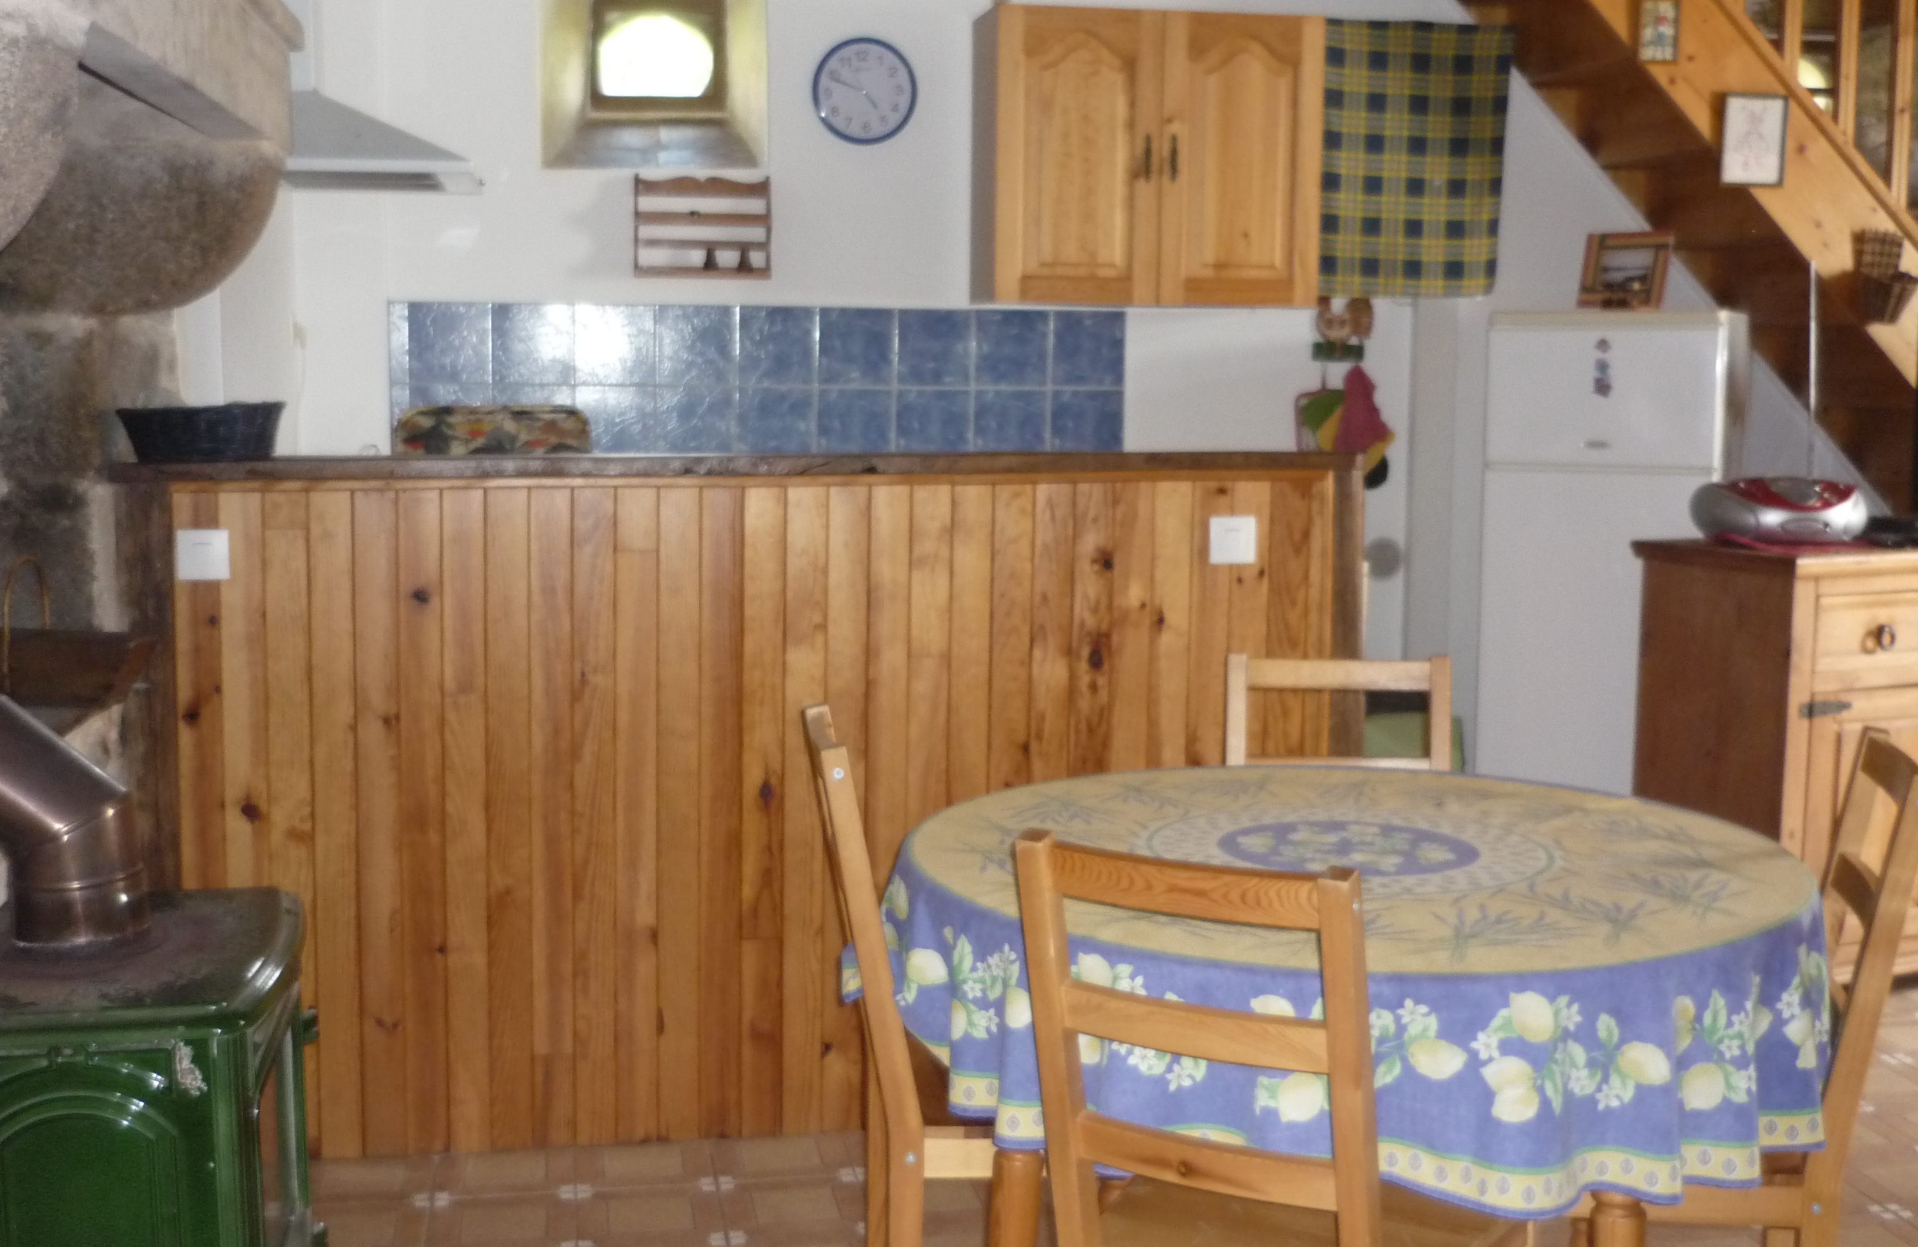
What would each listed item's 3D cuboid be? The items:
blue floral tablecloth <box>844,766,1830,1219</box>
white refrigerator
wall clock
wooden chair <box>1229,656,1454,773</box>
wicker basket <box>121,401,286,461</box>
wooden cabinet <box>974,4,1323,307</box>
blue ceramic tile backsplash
[{"bbox_3d":[0.475,0.402,2.629,1.180,0.255,1.170,0,6,0],"label":"blue floral tablecloth"},{"bbox_3d":[1.645,-0.010,5.354,0.540,1.510,0.570,3,7,24],"label":"white refrigerator"},{"bbox_3d":[-0.232,-1.309,5.174,0.258,0.260,0.040,-1,6,-11],"label":"wall clock"},{"bbox_3d":[0.623,0.519,3.303,0.400,0.890,0.460,0,6,0],"label":"wooden chair"},{"bbox_3d":[-1.283,-0.323,3.563,0.265,0.100,0.200,-1,6,-10],"label":"wicker basket"},{"bbox_3d":[0.456,-1.131,5.201,0.810,0.700,0.290,-1,6,-11],"label":"wooden cabinet"},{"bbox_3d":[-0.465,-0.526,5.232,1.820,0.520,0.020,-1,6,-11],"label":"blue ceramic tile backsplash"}]

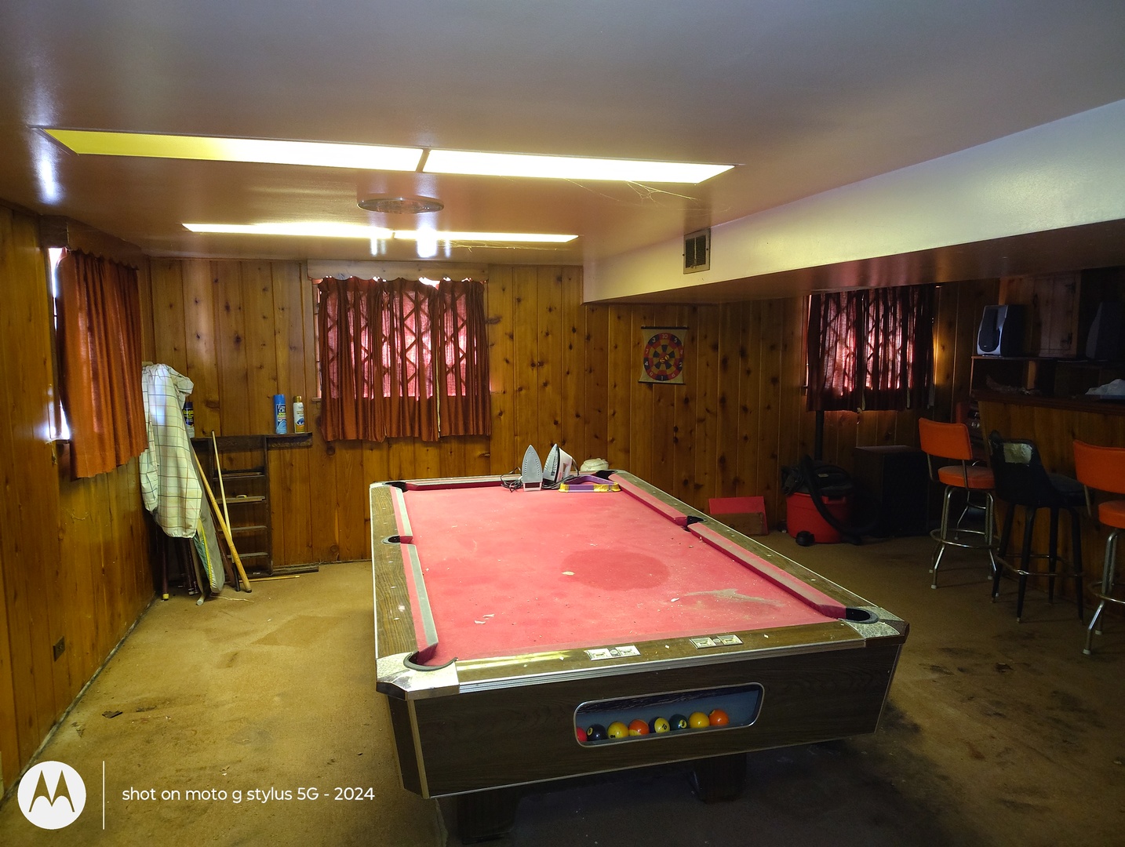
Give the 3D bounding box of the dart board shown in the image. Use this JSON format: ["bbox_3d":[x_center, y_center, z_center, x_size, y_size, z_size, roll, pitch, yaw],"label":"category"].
[{"bbox_3d":[0.762,-0.507,5.881,0.370,0.425,0.025,-2,7,-14],"label":"dart board"}]

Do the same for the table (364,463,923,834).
[{"bbox_3d":[-0.031,0.842,3.268,1.474,0.795,2.628,-2,7,-14],"label":"table"}]

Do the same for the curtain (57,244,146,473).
[{"bbox_3d":[-2.232,-0.297,3.844,0.110,1.020,1.090,-2,7,-14],"label":"curtain"}]

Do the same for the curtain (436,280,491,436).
[{"bbox_3d":[-0.689,-0.449,5.476,0.370,1.087,0.100,-2,7,-14],"label":"curtain"}]

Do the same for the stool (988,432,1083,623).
[{"bbox_3d":[2.719,0.581,4.463,0.420,1.020,0.410,-1,7,-4],"label":"stool"}]

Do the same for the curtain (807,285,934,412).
[{"bbox_3d":[2.478,-0.620,6.231,1.155,1.057,0.100,-2,7,-14],"label":"curtain"}]

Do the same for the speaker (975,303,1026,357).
[{"bbox_3d":[3.547,-0.748,6.302,0.270,0.415,0.240,-3,7,-22],"label":"speaker"}]

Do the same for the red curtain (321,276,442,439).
[{"bbox_3d":[-1.237,-0.420,5.346,0.773,1.124,0.100,-2,7,-14],"label":"red curtain"}]

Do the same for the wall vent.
[{"bbox_3d":[0.626,-0.810,3.692,0.025,0.188,0.302,-2,7,-14],"label":"wall vent"}]

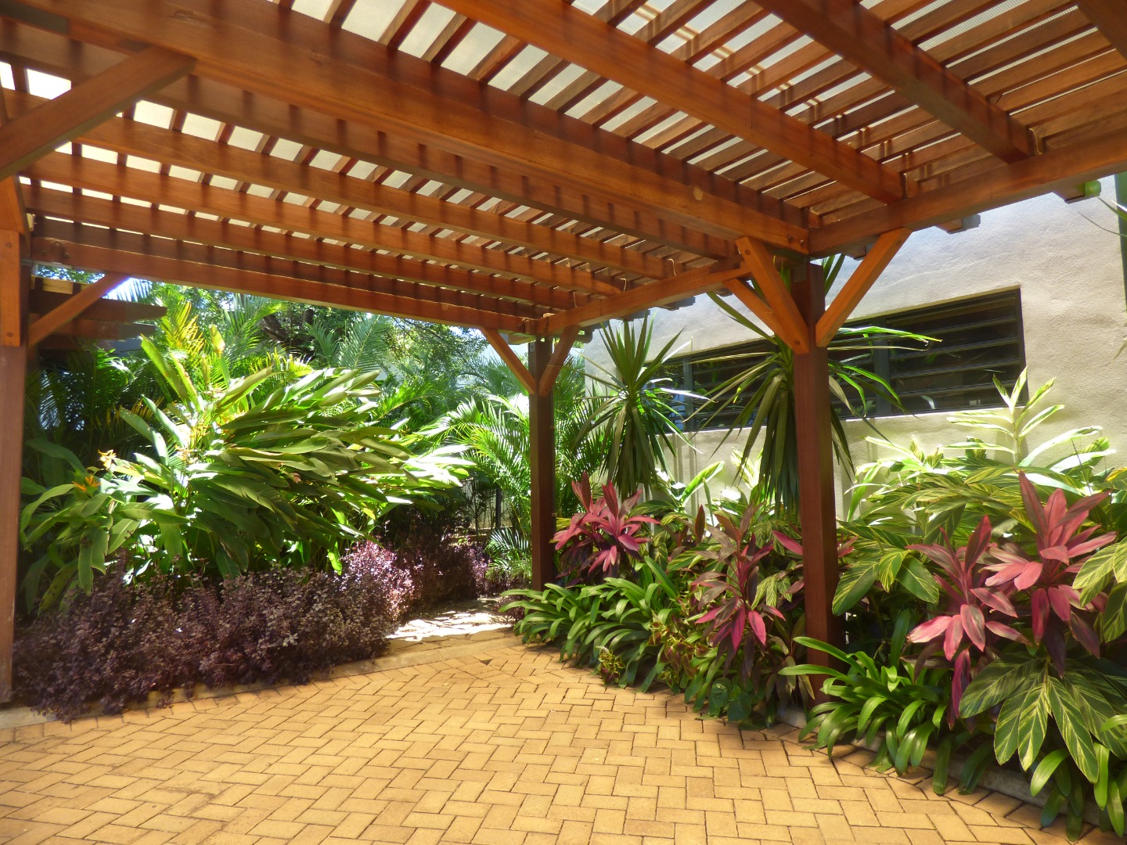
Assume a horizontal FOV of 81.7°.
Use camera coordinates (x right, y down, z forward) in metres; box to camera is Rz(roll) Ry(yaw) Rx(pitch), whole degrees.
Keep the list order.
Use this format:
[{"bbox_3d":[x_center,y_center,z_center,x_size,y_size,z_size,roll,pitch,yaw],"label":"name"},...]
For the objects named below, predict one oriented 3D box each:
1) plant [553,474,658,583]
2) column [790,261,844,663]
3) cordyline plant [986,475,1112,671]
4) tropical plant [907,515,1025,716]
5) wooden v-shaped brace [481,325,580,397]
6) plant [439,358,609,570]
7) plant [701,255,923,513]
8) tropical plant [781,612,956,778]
[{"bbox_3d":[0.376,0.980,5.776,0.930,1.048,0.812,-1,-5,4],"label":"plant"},{"bbox_3d":[1.509,0.346,3.887,0.147,2.581,0.140,3,-6,-38],"label":"column"},{"bbox_3d":[2.288,0.694,3.088,0.524,0.865,0.550,-4,-6,36],"label":"cordyline plant"},{"bbox_3d":[2.016,0.966,3.295,0.511,0.930,0.524,-4,-6,31],"label":"tropical plant"},{"bbox_3d":[-0.286,-0.558,5.858,0.878,0.603,0.432,0,-5,-3],"label":"wooden v-shaped brace"},{"bbox_3d":[-0.473,0.515,7.860,1.899,2.554,1.768,0,-5,-3],"label":"plant"},{"bbox_3d":[1.776,-0.227,4.676,1.441,1.703,1.284,-3,-5,21],"label":"plant"},{"bbox_3d":[1.581,1.351,3.408,0.799,0.590,0.681,-3,-5,24],"label":"tropical plant"}]

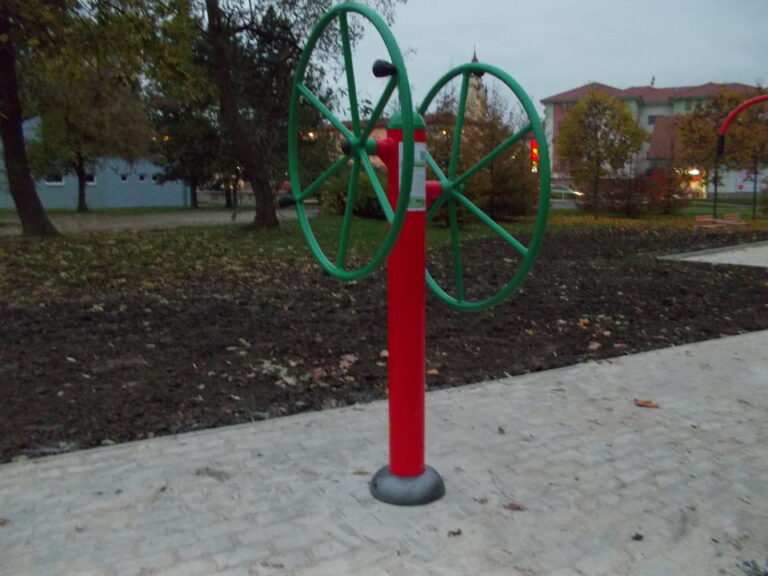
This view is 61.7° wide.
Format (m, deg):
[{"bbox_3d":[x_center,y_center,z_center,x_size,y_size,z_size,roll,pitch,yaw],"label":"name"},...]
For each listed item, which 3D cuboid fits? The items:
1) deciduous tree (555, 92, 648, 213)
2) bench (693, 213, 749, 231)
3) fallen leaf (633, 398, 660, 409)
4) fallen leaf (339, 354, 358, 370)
[{"bbox_3d":[9.101,-5.686,26.800,3.750,5.200,3.750,2,9,19],"label":"deciduous tree"},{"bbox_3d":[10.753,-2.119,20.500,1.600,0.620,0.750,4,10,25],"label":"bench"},{"bbox_3d":[1.469,0.646,3.600,0.150,0.035,0.090,3,9,20],"label":"fallen leaf"},{"bbox_3d":[-0.243,0.509,4.400,0.125,0.075,0.100,0,9,6],"label":"fallen leaf"}]

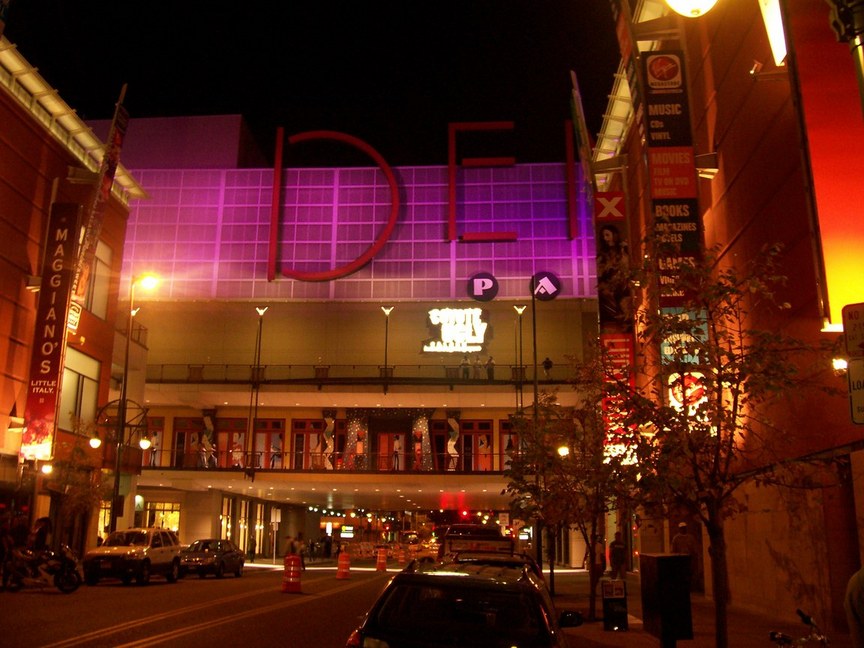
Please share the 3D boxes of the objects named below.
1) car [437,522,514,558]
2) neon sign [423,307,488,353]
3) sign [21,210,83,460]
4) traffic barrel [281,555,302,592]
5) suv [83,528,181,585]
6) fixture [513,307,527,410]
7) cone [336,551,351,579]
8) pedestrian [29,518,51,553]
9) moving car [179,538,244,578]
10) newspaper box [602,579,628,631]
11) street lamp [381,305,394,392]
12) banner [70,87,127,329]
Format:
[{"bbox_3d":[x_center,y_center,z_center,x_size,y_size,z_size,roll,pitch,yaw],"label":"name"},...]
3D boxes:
[{"bbox_3d":[1.243,6.595,23.669,1.860,1.850,4.800,-1,-15,3],"label":"car"},{"bbox_3d":[1.582,0.431,57.811,4.450,3.050,0.300,0,-15,2],"label":"neon sign"},{"bbox_3d":[-14.206,0.089,31.793,1.100,9.900,0.250,-1,-15,3],"label":"sign"},{"bbox_3d":[-4.114,7.310,24.895,0.580,1.050,0.580,-1,-15,3],"label":"traffic barrel"},{"bbox_3d":[-10.328,8.131,29.660,1.820,1.760,4.450,0,-15,1],"label":"suv"},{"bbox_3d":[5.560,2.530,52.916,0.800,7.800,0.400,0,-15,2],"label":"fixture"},{"bbox_3d":[-3.463,9.351,33.125,0.550,1.030,0.550,-1,-15,3],"label":"cone"},{"bbox_3d":[-11.698,6.651,25.255,0.520,1.780,0.400,6,-16,-23],"label":"pedestrian"},{"bbox_3d":[-8.915,9.545,34.702,1.750,1.420,4.550,0,-15,1],"label":"moving car"},{"bbox_3d":[3.465,5.321,16.124,0.420,0.923,0.420,-1,-15,7],"label":"newspaper box"},{"bbox_3d":[-2.812,1.513,53.619,0.800,5.450,0.400,0,-15,2],"label":"street lamp"},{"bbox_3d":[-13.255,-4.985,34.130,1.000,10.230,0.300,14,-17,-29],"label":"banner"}]

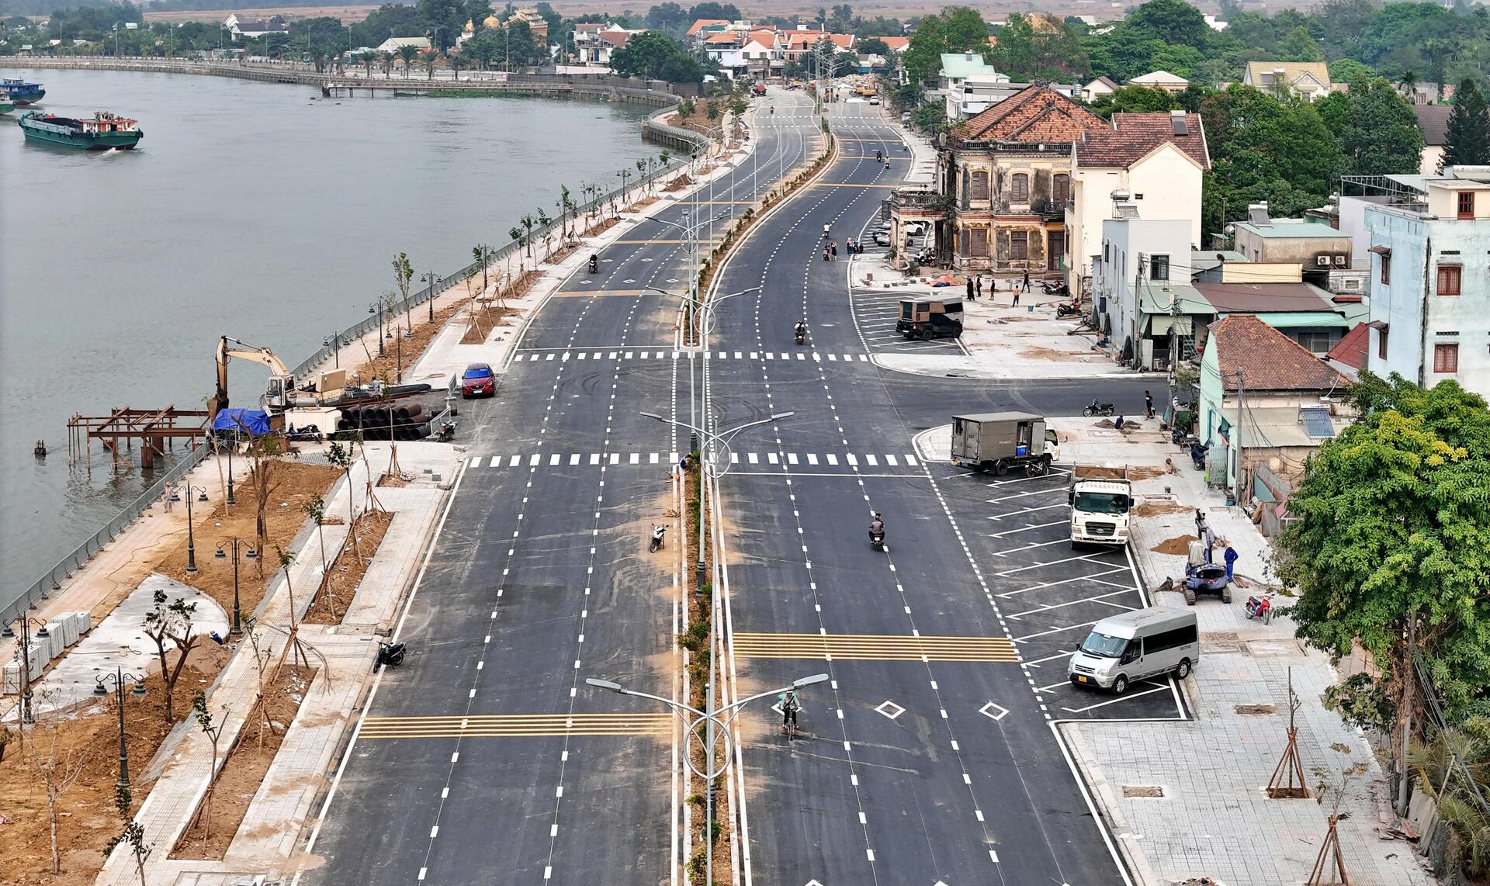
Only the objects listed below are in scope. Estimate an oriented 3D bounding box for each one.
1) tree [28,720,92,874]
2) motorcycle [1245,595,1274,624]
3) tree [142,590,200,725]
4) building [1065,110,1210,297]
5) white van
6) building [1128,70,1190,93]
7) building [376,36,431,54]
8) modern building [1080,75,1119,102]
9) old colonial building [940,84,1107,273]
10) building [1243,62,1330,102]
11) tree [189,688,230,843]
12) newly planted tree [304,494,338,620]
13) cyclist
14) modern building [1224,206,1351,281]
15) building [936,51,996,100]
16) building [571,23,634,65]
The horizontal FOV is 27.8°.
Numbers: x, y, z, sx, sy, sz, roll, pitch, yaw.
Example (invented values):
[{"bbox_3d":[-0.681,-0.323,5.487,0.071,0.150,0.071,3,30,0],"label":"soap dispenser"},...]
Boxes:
[{"bbox_3d":[-19.348,10.083,85.172,1.800,4.300,1.800,0,9,0],"label":"tree"},{"bbox_3d":[19.983,6.422,117.131,0.680,1.070,1.880,-5,10,-27],"label":"motorcycle"},{"bbox_3d":[-20.248,7.573,106.416,2.056,4.843,1.953,0,9,0],"label":"tree"},{"bbox_3d":[32.200,-19.795,249.299,11.200,14.800,11.800,0,9,0],"label":"building"},{"bbox_3d":[14.631,7.803,113.354,5.750,2.380,2.100,-9,13,-44],"label":"white van"},{"bbox_3d":[74.852,-63.588,545.000,10.200,8.000,10.000,1,9,6],"label":"building"},{"bbox_3d":[-90.712,-104.002,800.000,9.300,7.300,11.500,8,12,41],"label":"building"},{"bbox_3d":[60.684,-58.794,515.000,5.500,8.300,10.000,2,9,9],"label":"modern building"},{"bbox_3d":[27.100,-24.875,277.551,16.800,16.300,19.000,0,9,-2],"label":"old colonial building"},{"bbox_3d":[89.519,-57.151,497.210,13.200,11.000,10.500,0,9,0],"label":"building"},{"bbox_3d":[-16.466,9.864,92.253,1.390,4.774,1.320,0,9,0],"label":"tree"},{"bbox_3d":[-16.768,4.341,118.911,1.300,4.600,1.300,0,9,0],"label":"newly planted tree"},{"bbox_3d":[1.591,9.528,105.271,0.680,1.555,1.650,0,9,-1],"label":"cyclist"},{"bbox_3d":[38.059,-11.939,210.638,6.300,6.800,10.500,0,9,-2],"label":"modern building"},{"bbox_3d":[37.031,-58.078,501.113,9.500,13.200,11.000,0,9,-3],"label":"building"},{"bbox_3d":[-36.848,-103.417,785.000,15.500,10.800,12.000,-1,9,-6],"label":"building"}]

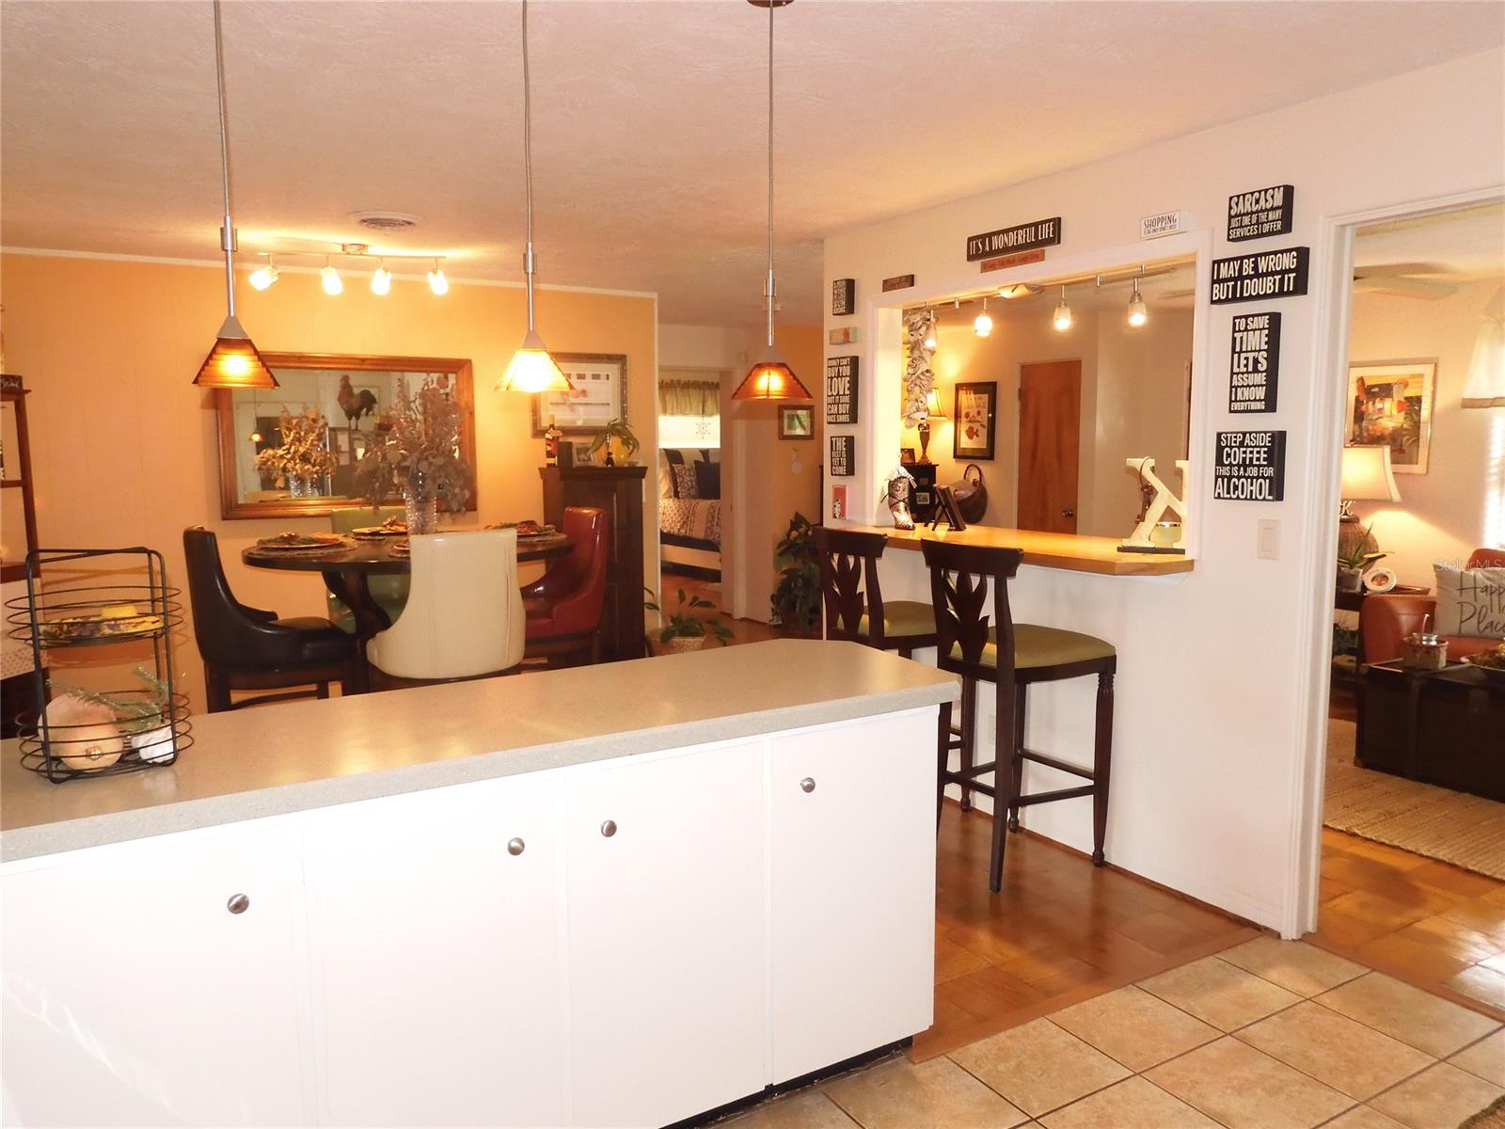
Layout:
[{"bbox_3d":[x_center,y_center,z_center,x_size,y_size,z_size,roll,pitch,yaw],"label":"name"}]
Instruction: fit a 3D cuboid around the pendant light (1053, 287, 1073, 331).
[{"bbox_3d":[1.136,-0.934,3.822,0.070,0.165,0.070,-4,7,-31],"label":"pendant light"}]

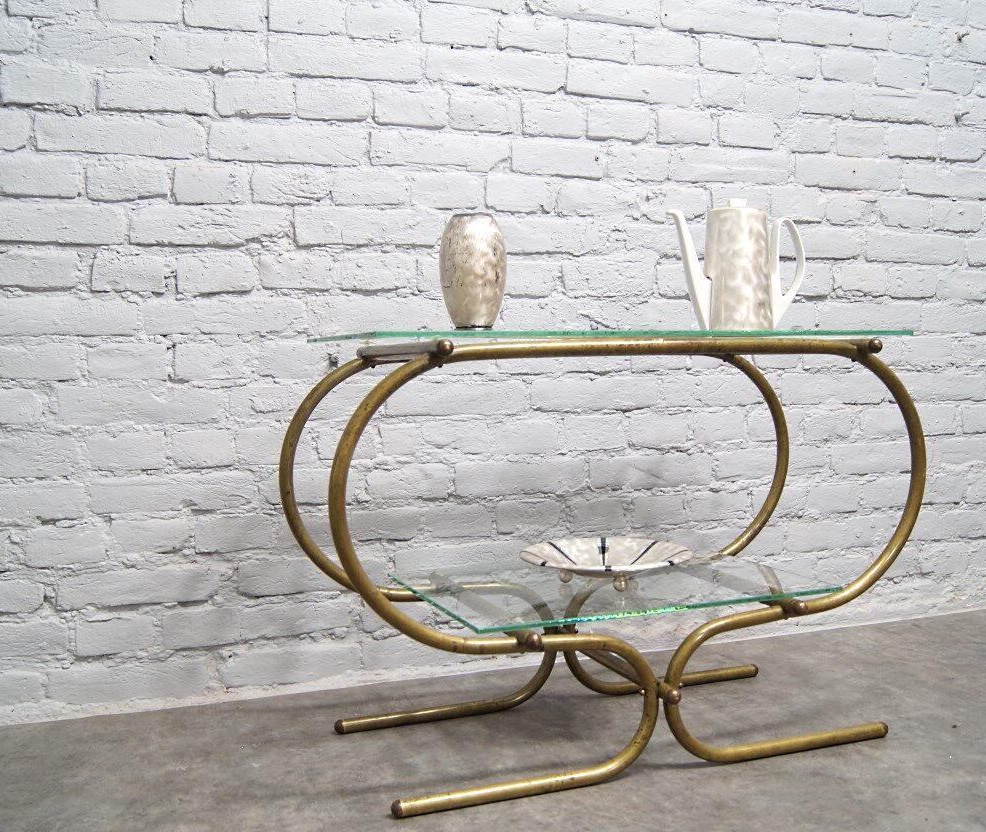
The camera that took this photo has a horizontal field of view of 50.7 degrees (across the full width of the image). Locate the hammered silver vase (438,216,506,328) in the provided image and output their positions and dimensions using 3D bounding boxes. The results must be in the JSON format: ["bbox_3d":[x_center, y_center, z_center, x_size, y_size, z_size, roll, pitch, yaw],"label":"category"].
[{"bbox_3d":[-0.030,-0.203,1.500,0.097,0.174,0.097,-1,3,0],"label":"hammered silver vase"}]

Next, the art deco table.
[{"bbox_3d":[0.179,0.190,1.633,0.951,0.629,0.440,-2,3,-21],"label":"art deco table"}]

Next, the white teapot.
[{"bbox_3d":[0.391,-0.238,1.662,0.261,0.216,0.112,-2,3,-21],"label":"white teapot"}]

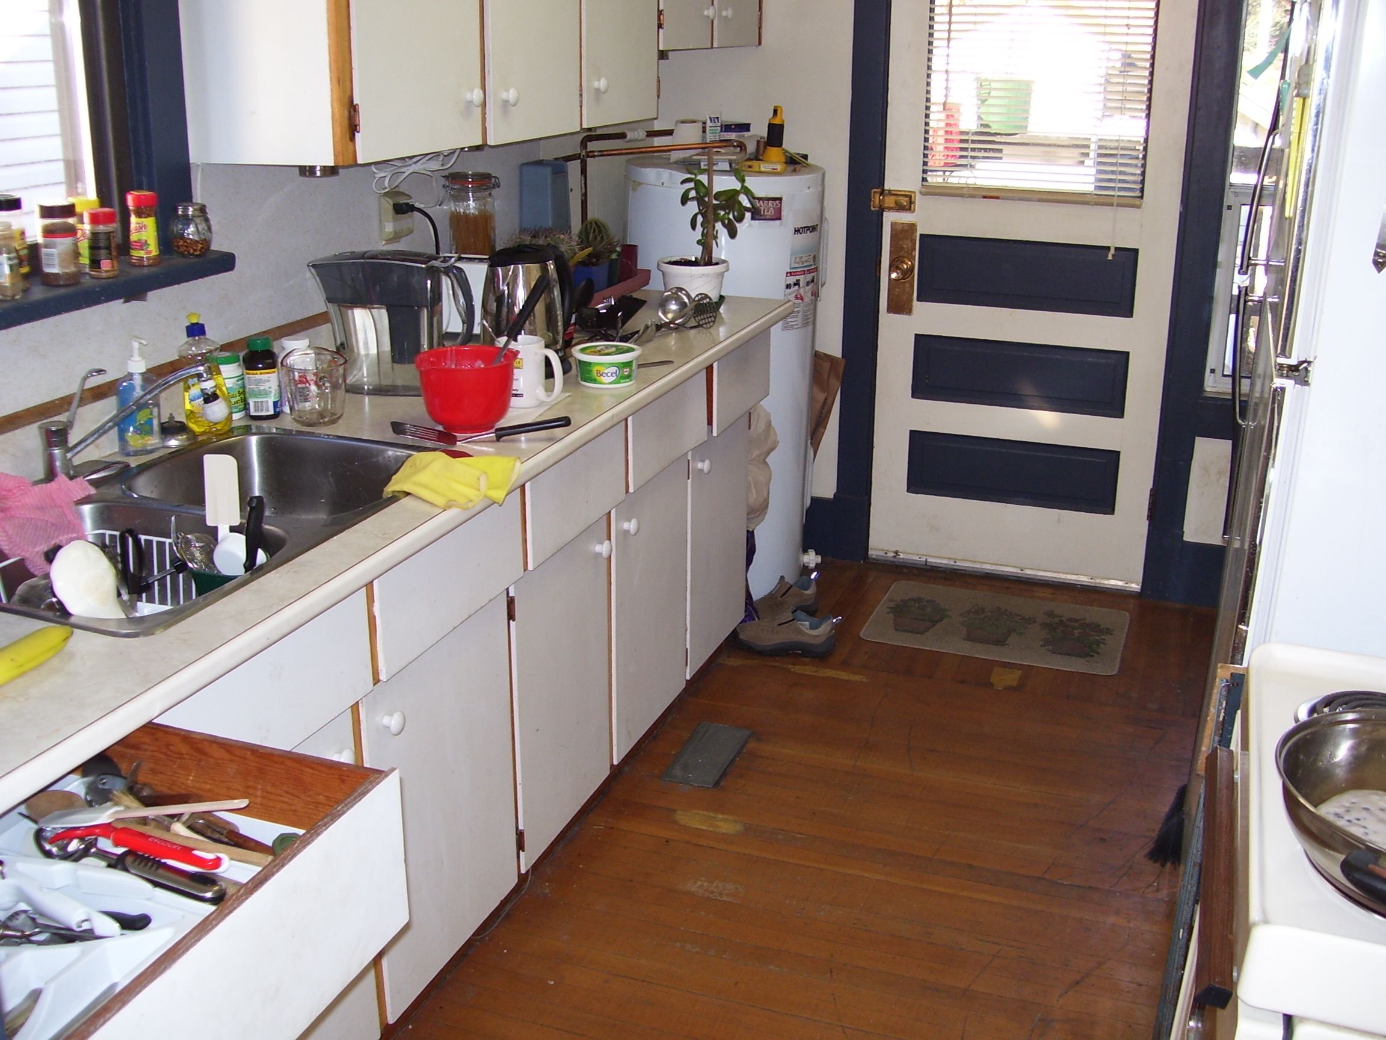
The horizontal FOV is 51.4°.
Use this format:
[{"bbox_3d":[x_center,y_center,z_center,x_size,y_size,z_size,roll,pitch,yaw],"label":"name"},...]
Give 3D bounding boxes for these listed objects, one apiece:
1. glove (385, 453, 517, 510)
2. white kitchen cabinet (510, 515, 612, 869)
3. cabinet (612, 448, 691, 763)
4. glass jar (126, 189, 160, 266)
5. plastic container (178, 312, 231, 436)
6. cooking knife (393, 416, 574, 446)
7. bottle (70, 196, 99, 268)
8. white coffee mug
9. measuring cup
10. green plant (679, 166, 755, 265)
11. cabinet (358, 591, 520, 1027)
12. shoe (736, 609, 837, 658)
[{"bbox_3d":[-0.375,-0.057,2.224,0.165,0.065,0.230,7,20,19],"label":"glove"},{"bbox_3d":[-0.492,0.281,2.786,0.550,0.557,0.401,7,20,19],"label":"white kitchen cabinet"},{"bbox_3d":[-0.327,0.155,3.328,0.500,0.612,0.450,7,20,19],"label":"cabinet"},{"bbox_3d":[-0.871,-0.462,2.286,0.050,0.121,0.050,-5,20,-16],"label":"glass jar"},{"bbox_3d":[-0.847,-0.257,2.492,0.088,0.215,0.056,-8,21,-23],"label":"plastic container"},{"bbox_3d":[-0.371,-0.162,2.486,0.325,0.042,0.070,3,19,9],"label":"cooking knife"},{"bbox_3d":[-0.939,-0.440,2.229,0.050,0.120,0.050,-5,20,-16],"label":"bottle"},{"bbox_3d":[-0.307,-0.279,2.702,0.122,0.117,0.088,-2,19,-6],"label":"white coffee mug"},{"bbox_3d":[-0.658,-0.226,2.532,0.112,0.112,0.148,-11,22,-28],"label":"measuring cup"},{"bbox_3d":[0.061,-0.761,3.614,0.198,0.260,0.165,0,19,1],"label":"green plant"},{"bbox_3d":[-0.645,0.415,2.400,0.550,0.557,0.442,7,20,19],"label":"cabinet"},{"bbox_3d":[0.236,0.289,3.789,0.278,0.110,0.105,4,19,9],"label":"shoe"}]

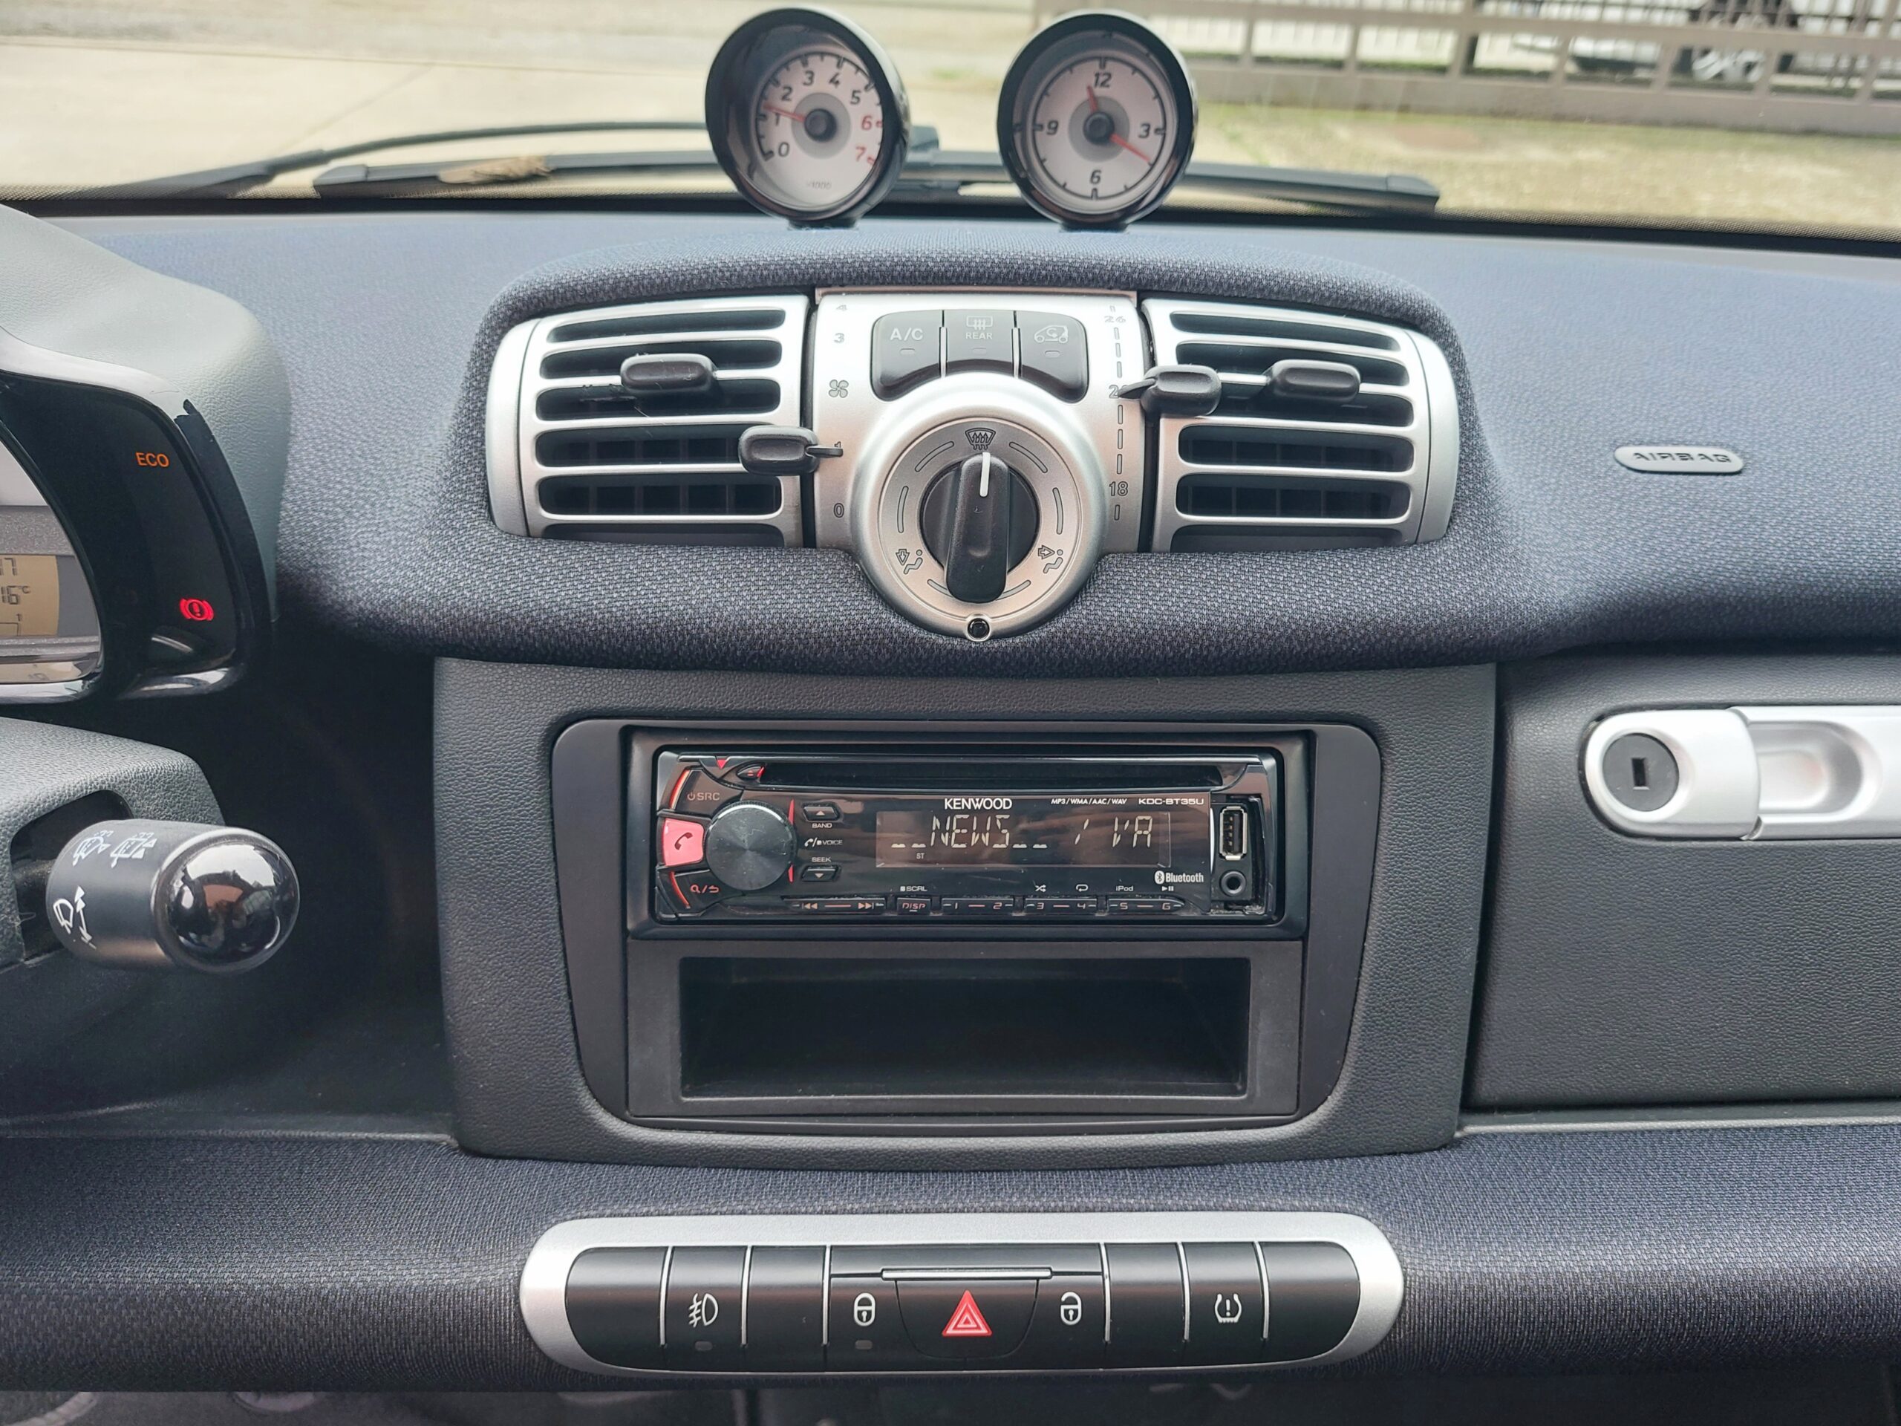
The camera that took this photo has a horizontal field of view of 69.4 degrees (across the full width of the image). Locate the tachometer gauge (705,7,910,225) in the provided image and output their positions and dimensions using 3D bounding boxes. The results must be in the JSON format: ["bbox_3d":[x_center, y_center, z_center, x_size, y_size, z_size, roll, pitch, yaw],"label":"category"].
[{"bbox_3d":[-0.043,-0.187,0.434,0.061,0.066,0.052,10,12,18],"label":"tachometer gauge"}]

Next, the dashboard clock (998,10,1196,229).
[{"bbox_3d":[0.046,-0.186,0.436,0.061,0.066,0.052,8,14,14],"label":"dashboard clock"}]

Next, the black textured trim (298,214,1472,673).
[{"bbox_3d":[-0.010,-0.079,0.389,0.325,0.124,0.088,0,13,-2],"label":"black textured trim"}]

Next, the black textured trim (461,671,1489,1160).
[{"bbox_3d":[0.004,0.057,0.388,0.296,0.146,0.043,0,3,-2],"label":"black textured trim"}]

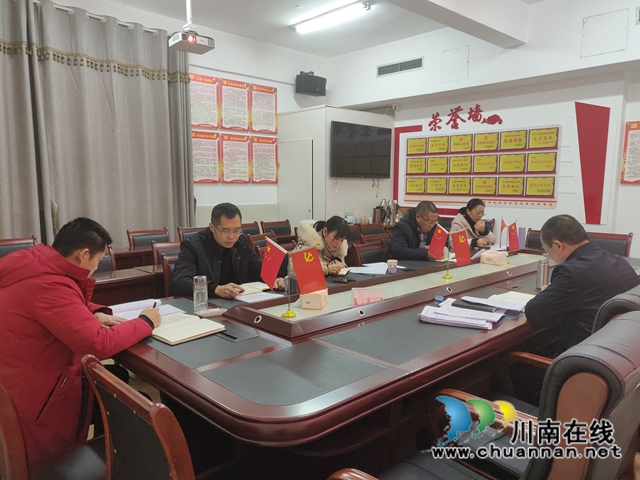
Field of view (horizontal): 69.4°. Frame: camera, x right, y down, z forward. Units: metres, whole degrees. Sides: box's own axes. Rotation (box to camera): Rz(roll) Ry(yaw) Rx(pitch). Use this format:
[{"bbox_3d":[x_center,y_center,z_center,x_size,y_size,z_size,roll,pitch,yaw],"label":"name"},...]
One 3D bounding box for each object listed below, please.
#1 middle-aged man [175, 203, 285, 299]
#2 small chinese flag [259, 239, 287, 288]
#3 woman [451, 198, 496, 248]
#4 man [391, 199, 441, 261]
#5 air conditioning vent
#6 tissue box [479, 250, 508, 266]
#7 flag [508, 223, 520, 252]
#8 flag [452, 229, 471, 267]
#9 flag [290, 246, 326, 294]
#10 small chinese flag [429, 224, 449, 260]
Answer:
[{"bbox_3d":[-0.647,0.414,2.900,0.610,1.290,0.720,-5,9,-38],"label":"middle-aged man"},{"bbox_3d":[-0.233,0.120,2.195,0.010,0.206,0.139,-7,31,-46],"label":"small chinese flag"},{"bbox_3d":[1.581,0.203,4.899,0.490,1.240,0.670,-6,9,-43],"label":"woman"},{"bbox_3d":[0.834,0.287,4.180,0.560,1.250,0.720,-6,9,-43],"label":"man"},{"bbox_3d":[1.199,-2.574,6.914,0.040,0.150,0.860,-6,9,-43],"label":"air conditioning vent"},{"bbox_3d":[1.345,0.144,3.568,0.100,0.080,0.175,-6,9,-43],"label":"tissue box"},{"bbox_3d":[1.475,-0.017,3.488,0.010,0.206,0.139,0,-10,-3],"label":"flag"},{"bbox_3d":[0.893,0.049,2.900,0.010,0.206,0.139,-3,-11,-25],"label":"flag"},{"bbox_3d":[-0.051,0.141,2.039,0.139,0.200,0.010,-17,-5,37],"label":"flag"},{"bbox_3d":[0.793,0.023,3.114,0.010,0.206,0.139,-3,27,-25],"label":"small chinese flag"}]

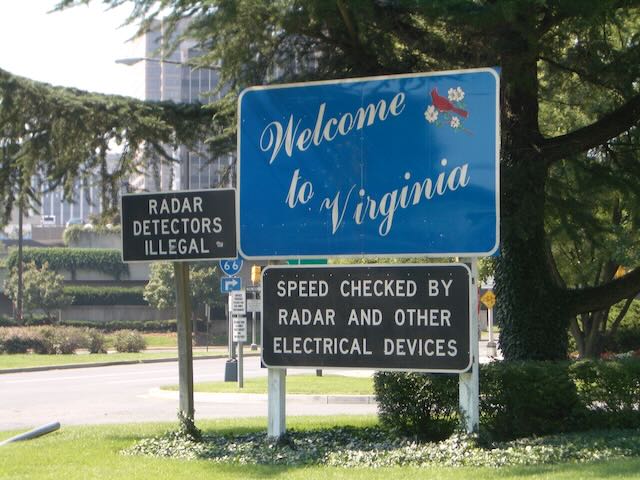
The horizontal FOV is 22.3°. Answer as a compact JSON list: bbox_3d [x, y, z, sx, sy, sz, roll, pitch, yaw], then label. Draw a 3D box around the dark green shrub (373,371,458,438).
[{"bbox_3d":[1.071,1.708,17.000,1.020,0.800,0.950,0,-2,0],"label":"dark green shrub"}]

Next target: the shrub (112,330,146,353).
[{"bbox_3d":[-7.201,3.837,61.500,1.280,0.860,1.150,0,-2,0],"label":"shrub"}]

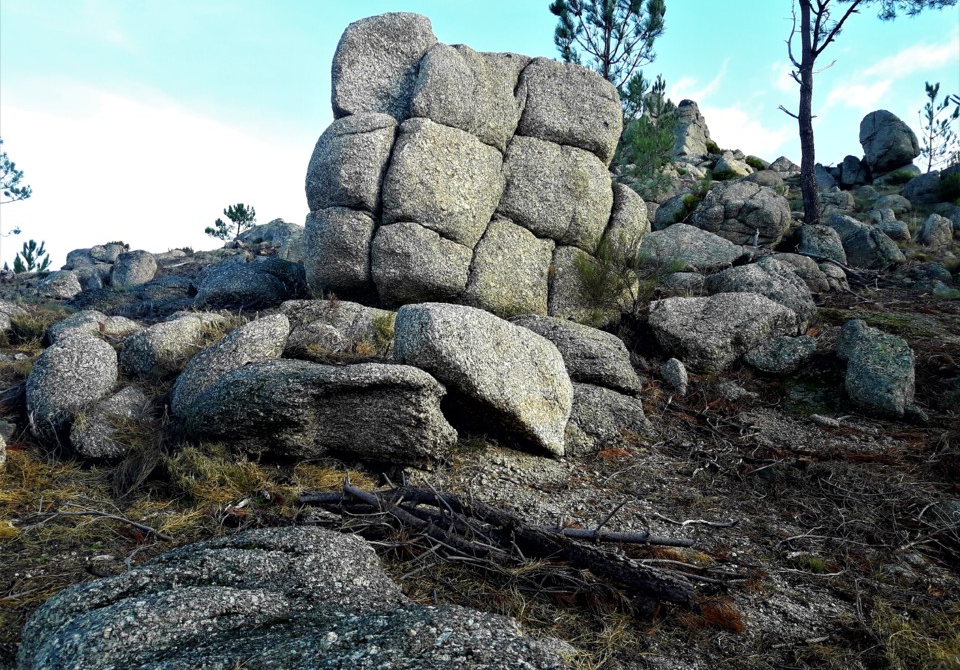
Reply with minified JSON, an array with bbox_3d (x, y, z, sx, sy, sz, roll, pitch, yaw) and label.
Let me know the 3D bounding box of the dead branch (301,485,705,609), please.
[{"bbox_3d":[0.022,1.014,3.850,2.100,0.330,0.680,-1,-3,26],"label":"dead branch"}]

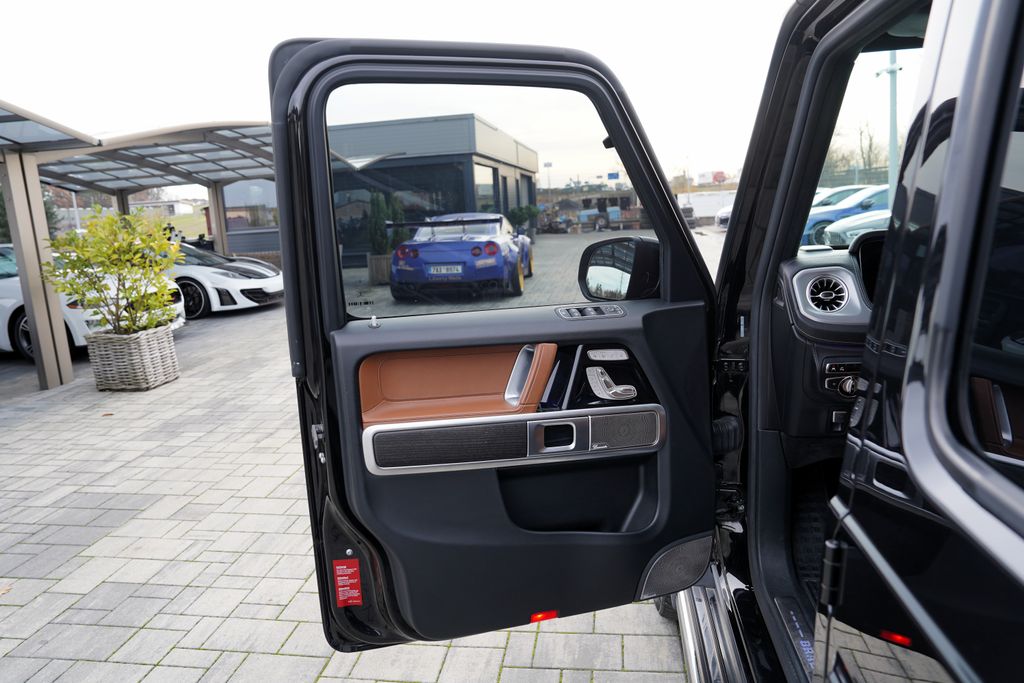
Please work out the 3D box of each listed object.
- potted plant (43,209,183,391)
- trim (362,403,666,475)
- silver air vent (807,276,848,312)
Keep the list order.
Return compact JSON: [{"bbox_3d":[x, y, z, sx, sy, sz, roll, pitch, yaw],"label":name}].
[{"bbox_3d":[-3.549,-0.398,6.296,1.080,1.630,1.050,-1,12,8],"label":"potted plant"},{"bbox_3d":[0.016,0.220,1.562,0.695,0.110,0.050,-4,11,-10],"label":"trim"},{"bbox_3d":[0.741,-0.113,1.612,0.094,0.091,0.040,-1,12,8],"label":"silver air vent"}]

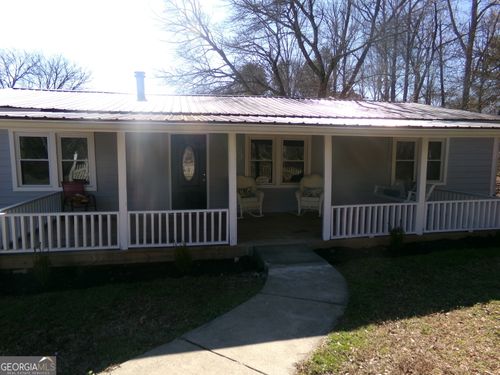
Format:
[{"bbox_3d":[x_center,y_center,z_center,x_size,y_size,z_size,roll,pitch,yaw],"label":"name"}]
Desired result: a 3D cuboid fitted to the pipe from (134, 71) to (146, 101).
[{"bbox_3d":[-3.306,-3.069,10.548,0.310,0.909,0.310,-1,5,-11],"label":"pipe"}]

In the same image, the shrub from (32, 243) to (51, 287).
[{"bbox_3d":[-2.876,1.079,4.788,0.220,0.635,0.220,-1,5,-11],"label":"shrub"}]

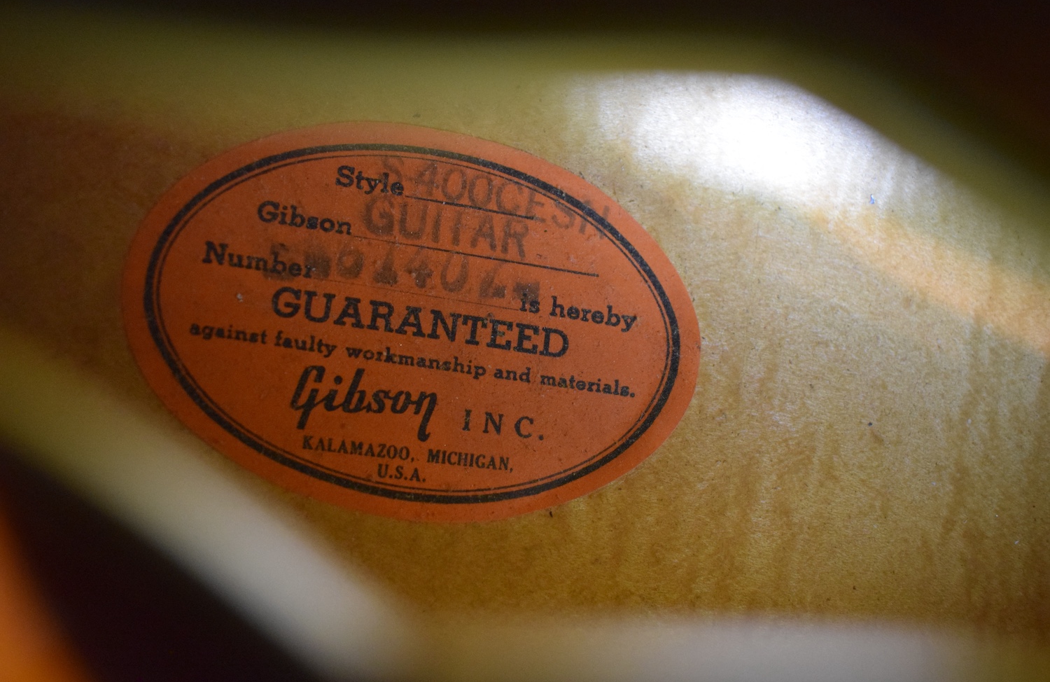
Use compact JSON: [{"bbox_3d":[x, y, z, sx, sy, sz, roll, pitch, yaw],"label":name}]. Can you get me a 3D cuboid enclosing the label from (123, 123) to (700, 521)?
[{"bbox_3d":[-0.015,-0.004,0.144,0.087,0.001,0.060,9,77,-10],"label":"label"}]

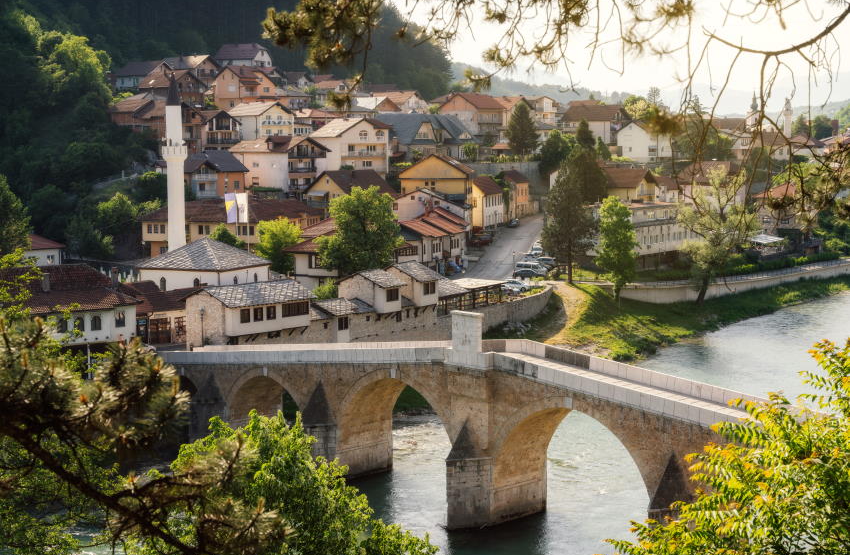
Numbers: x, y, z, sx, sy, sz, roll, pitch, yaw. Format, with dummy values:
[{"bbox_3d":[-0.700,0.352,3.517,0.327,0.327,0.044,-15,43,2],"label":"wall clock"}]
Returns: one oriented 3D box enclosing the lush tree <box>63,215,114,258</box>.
[{"bbox_3d":[-48.710,-5.860,188.000,6.400,6.500,6.000,0,7,0],"label":"lush tree"}]

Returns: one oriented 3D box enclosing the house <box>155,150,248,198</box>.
[{"bbox_3d":[-39.150,-18.070,229.000,14.800,8.600,10.000,-1,7,-8],"label":"house"}]

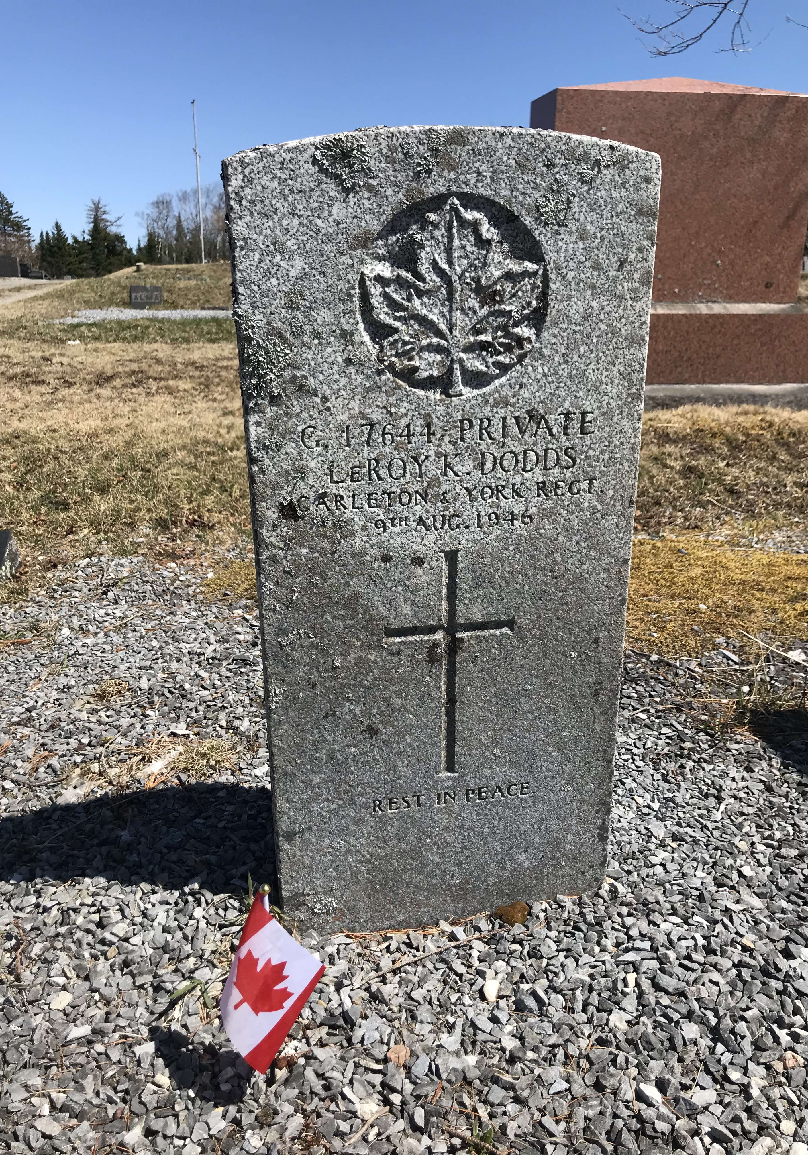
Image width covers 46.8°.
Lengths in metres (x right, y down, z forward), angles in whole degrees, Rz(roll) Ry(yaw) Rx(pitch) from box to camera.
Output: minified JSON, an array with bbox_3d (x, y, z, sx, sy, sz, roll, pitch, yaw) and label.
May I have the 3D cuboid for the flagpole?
[{"bbox_3d":[-10.036,-19.287,45.794,0.170,7.514,0.170,0,19,0],"label":"flagpole"}]

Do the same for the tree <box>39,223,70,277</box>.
[{"bbox_3d":[-24.003,-22.562,64.406,2.239,3.698,2.239,0,19,0],"label":"tree"}]

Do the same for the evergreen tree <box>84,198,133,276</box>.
[{"bbox_3d":[-21.298,-24.377,67.139,3.372,5.364,3.372,0,19,0],"label":"evergreen tree"}]

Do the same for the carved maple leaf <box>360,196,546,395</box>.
[{"bbox_3d":[0.045,-0.253,0.849,0.168,0.174,0.018,-4,21,-8],"label":"carved maple leaf"}]

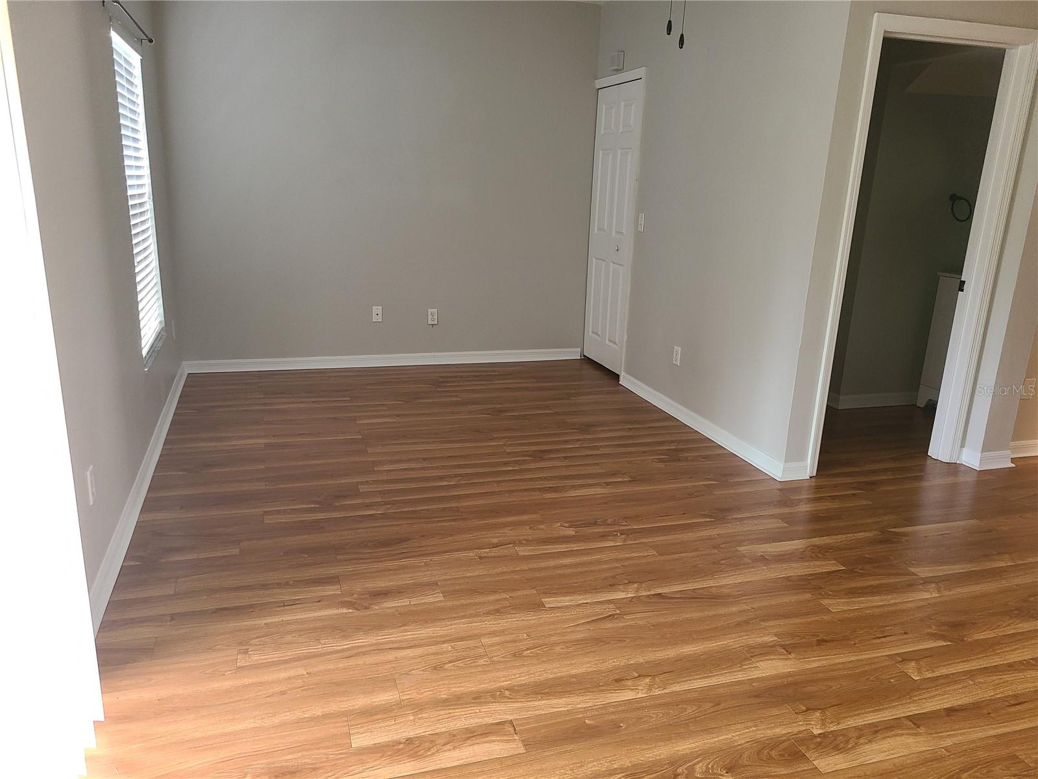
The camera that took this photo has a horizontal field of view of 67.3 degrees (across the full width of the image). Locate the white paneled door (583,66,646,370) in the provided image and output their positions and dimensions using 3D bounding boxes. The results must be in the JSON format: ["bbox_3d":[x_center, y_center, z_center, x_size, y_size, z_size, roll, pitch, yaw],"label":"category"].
[{"bbox_3d":[0.679,-1.171,5.745,0.036,2.024,0.729,-3,17,-17],"label":"white paneled door"}]

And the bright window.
[{"bbox_3d":[-1.943,-0.931,3.911,0.055,1.489,0.848,-3,17,-17],"label":"bright window"}]

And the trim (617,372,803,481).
[{"bbox_3d":[1.099,0.153,4.753,0.167,0.087,1.889,-3,17,-17],"label":"trim"}]

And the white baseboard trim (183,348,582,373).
[{"bbox_3d":[-0.893,-0.222,5.814,2.943,0.083,0.016,-3,17,-17],"label":"white baseboard trim"}]

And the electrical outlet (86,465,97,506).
[{"bbox_3d":[-1.408,0.314,2.574,0.008,0.115,0.071,-3,17,-17],"label":"electrical outlet"}]

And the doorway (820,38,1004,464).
[{"bbox_3d":[1.931,-0.584,3.862,0.842,2.052,0.123,-3,17,-17],"label":"doorway"}]

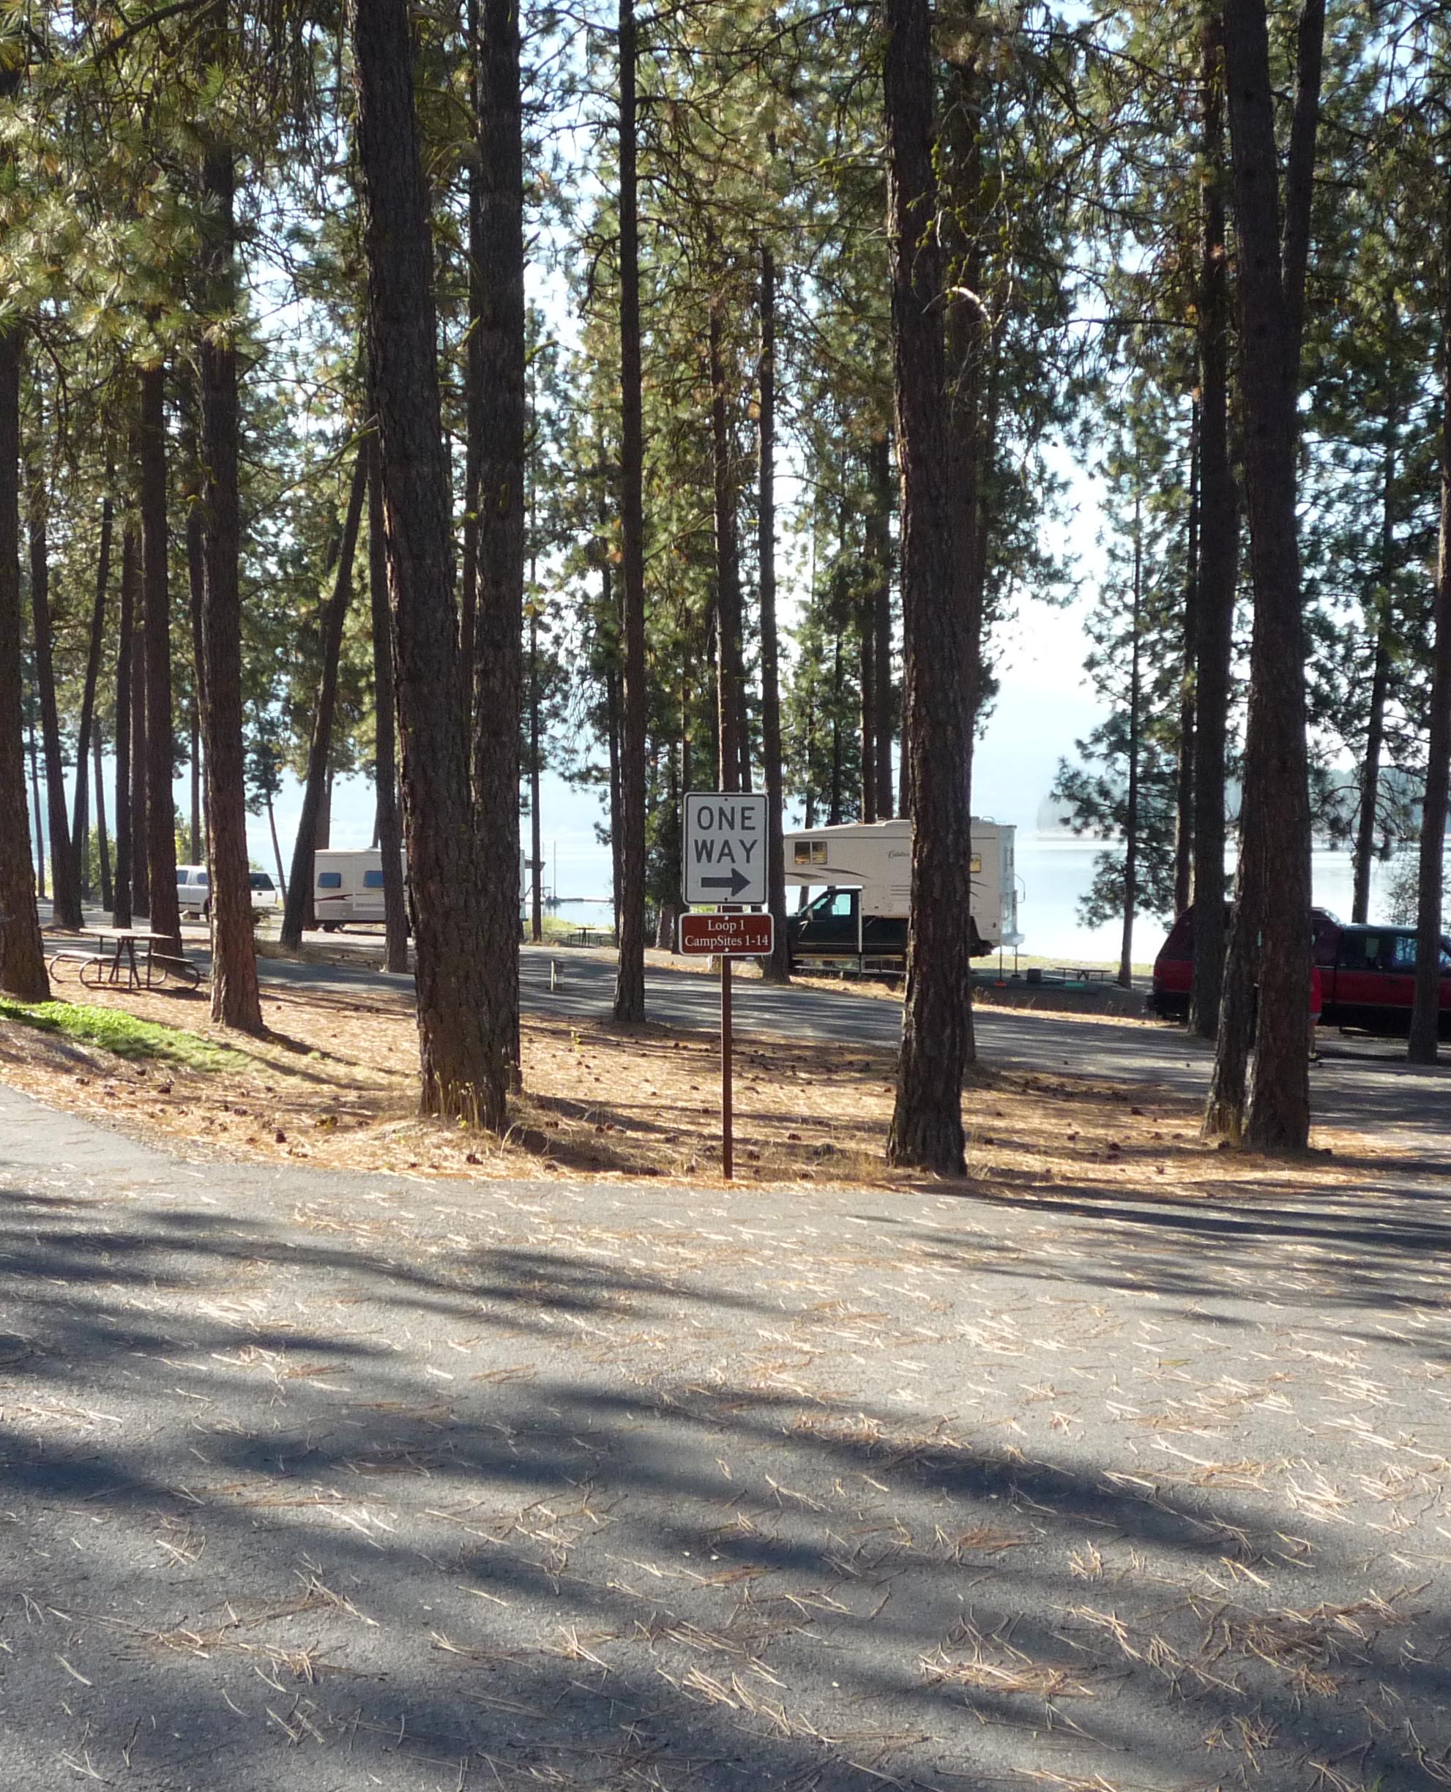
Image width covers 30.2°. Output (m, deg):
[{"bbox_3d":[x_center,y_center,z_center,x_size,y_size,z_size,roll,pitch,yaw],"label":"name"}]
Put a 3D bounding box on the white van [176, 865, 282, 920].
[{"bbox_3d":[-17.600,-0.019,92.500,5.000,1.880,1.950,1,2,41],"label":"white van"}]

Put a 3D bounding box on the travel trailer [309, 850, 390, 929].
[{"bbox_3d":[-10.500,-0.203,90.000,7.000,2.800,2.400,0,2,0],"label":"travel trailer"}]

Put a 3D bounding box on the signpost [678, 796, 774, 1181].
[{"bbox_3d":[0.008,0.490,14.550,0.510,2.090,0.070,0,2,0],"label":"signpost"}]

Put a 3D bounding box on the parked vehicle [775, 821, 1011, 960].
[{"bbox_3d":[3.300,0.076,58.600,5.900,3.440,2.300,0,2,14],"label":"parked vehicle"}]

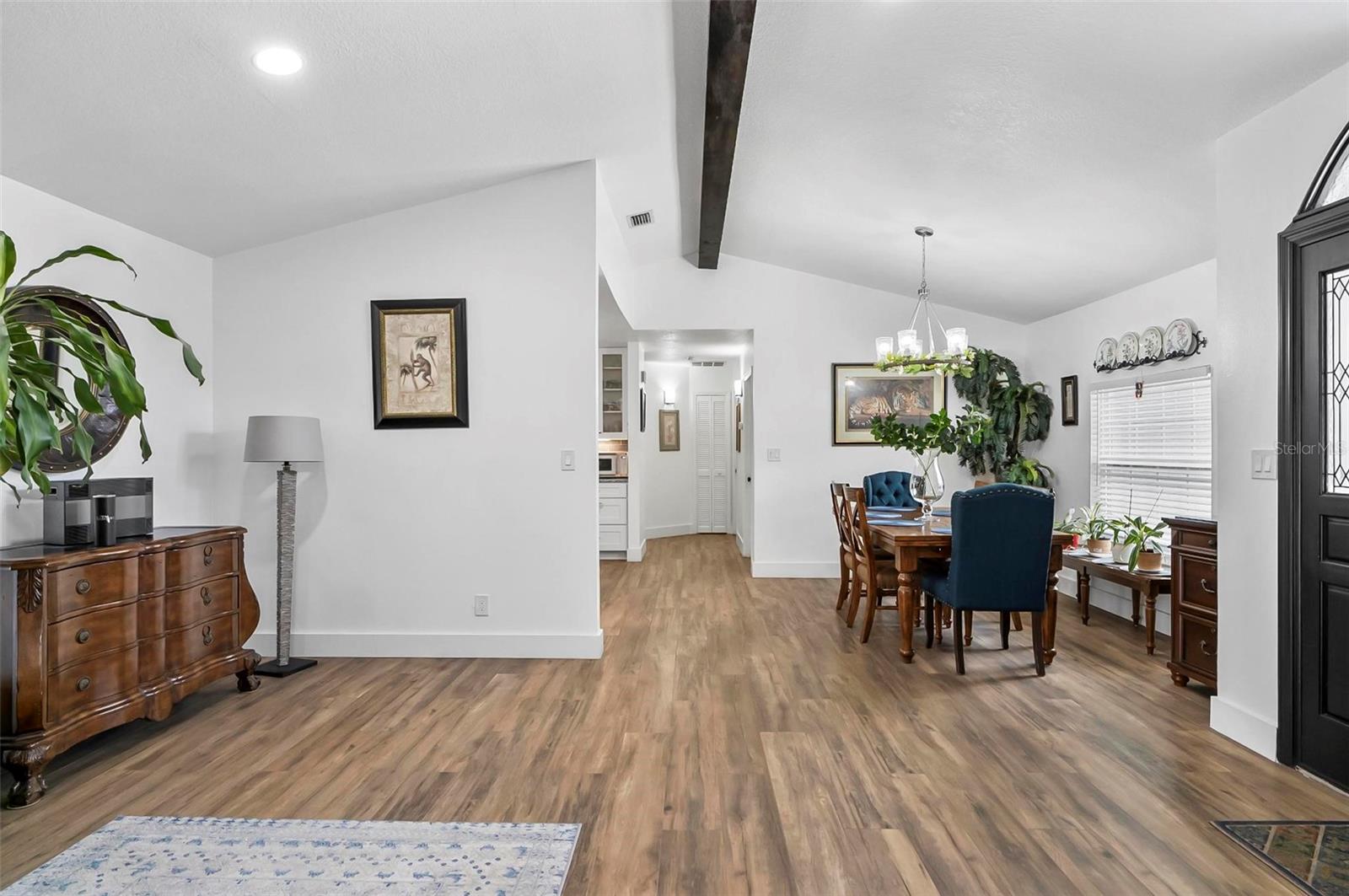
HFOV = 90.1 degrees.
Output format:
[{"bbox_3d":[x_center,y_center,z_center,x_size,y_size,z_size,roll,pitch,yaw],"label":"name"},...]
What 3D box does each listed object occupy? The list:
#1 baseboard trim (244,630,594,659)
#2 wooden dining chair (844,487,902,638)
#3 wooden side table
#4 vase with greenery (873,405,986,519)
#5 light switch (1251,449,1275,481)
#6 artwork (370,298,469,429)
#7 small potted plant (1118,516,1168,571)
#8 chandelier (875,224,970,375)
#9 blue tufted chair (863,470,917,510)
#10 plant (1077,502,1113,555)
[{"bbox_3d":[-1.585,1.196,4.076,2.330,0.143,0.018,0,0,1],"label":"baseboard trim"},{"bbox_3d":[1.475,0.766,4.575,0.570,1.000,0.470,0,0,0],"label":"wooden dining chair"},{"bbox_3d":[3.089,1.019,4.701,0.492,0.472,1.536,0,0,1],"label":"wooden side table"},{"bbox_3d":[1.800,0.118,4.770,0.770,0.775,0.620,0,0,0],"label":"vase with greenery"},{"bbox_3d":[2.443,0.070,2.790,0.010,0.119,0.117,0,0,0],"label":"light switch"},{"bbox_3d":[-1.526,-0.504,4.036,0.562,0.768,0.035,-1,0,1],"label":"artwork"},{"bbox_3d":[2.990,0.612,4.300,0.290,0.345,0.290,0,0,0],"label":"small potted plant"},{"bbox_3d":[1.798,-1.054,4.869,0.653,1.094,0.653,0,0,1],"label":"chandelier"},{"bbox_3d":[1.985,0.738,5.800,0.570,1.050,0.660,0,0,0],"label":"blue tufted chair"},{"bbox_3d":[3.080,0.589,4.910,0.270,0.375,0.270,0,0,0],"label":"plant"}]

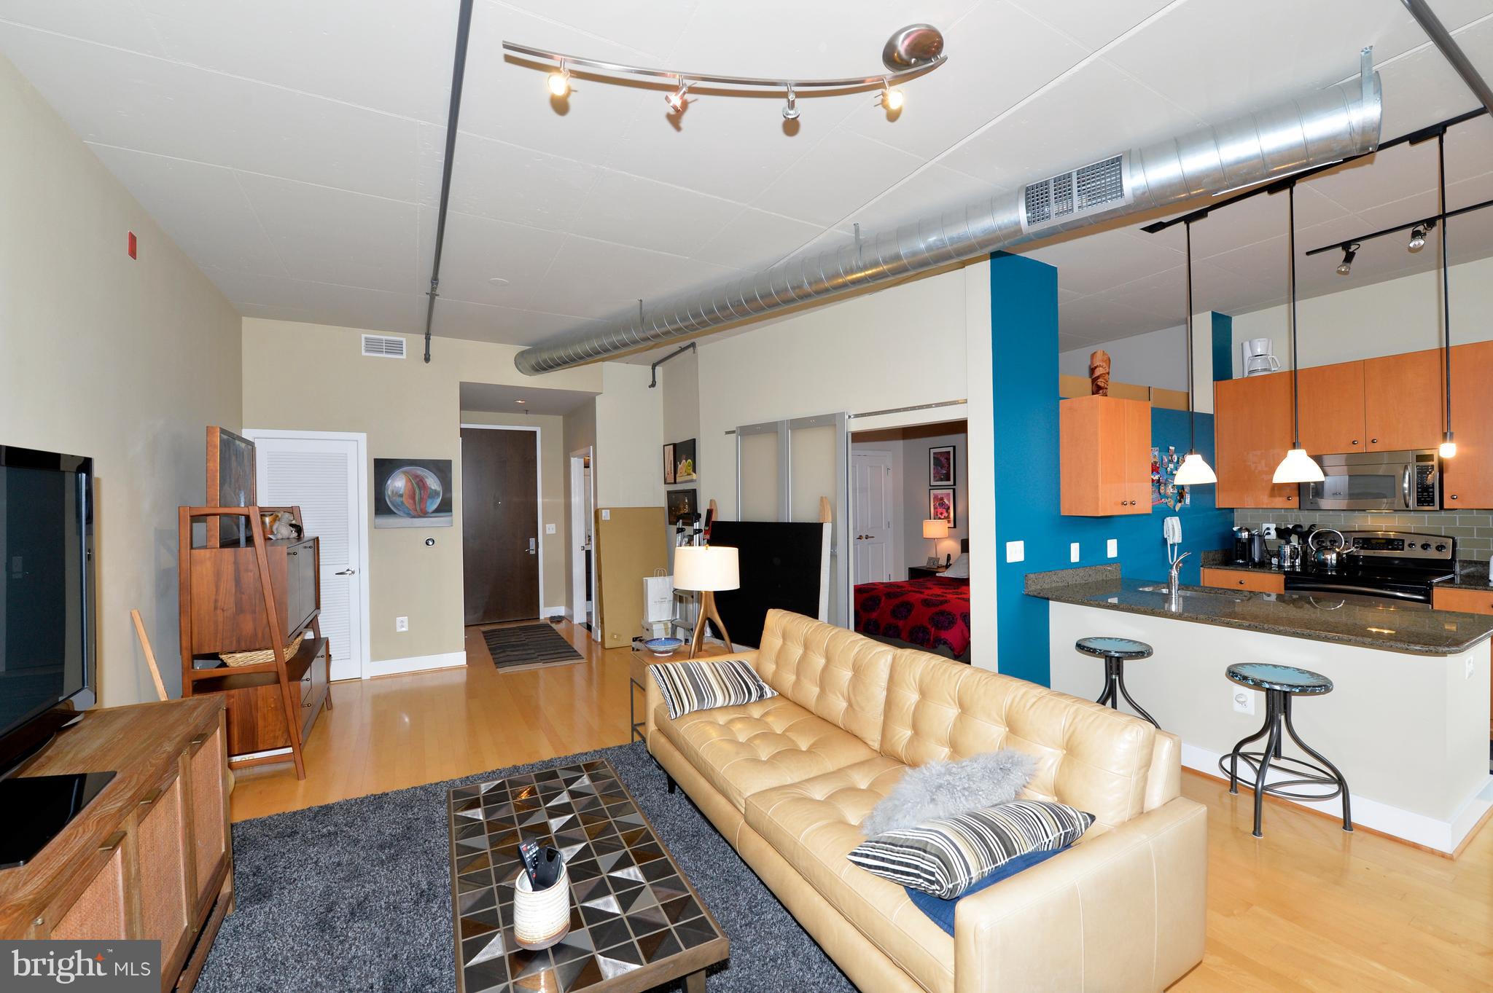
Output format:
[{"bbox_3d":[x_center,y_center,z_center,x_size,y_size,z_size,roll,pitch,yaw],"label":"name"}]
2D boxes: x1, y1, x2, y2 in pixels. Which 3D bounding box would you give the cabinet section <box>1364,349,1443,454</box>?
[{"bbox_3d":[4.802,-0.669,4.203,0.340,0.688,0.370,-1,0,-30],"label":"cabinet section"}]

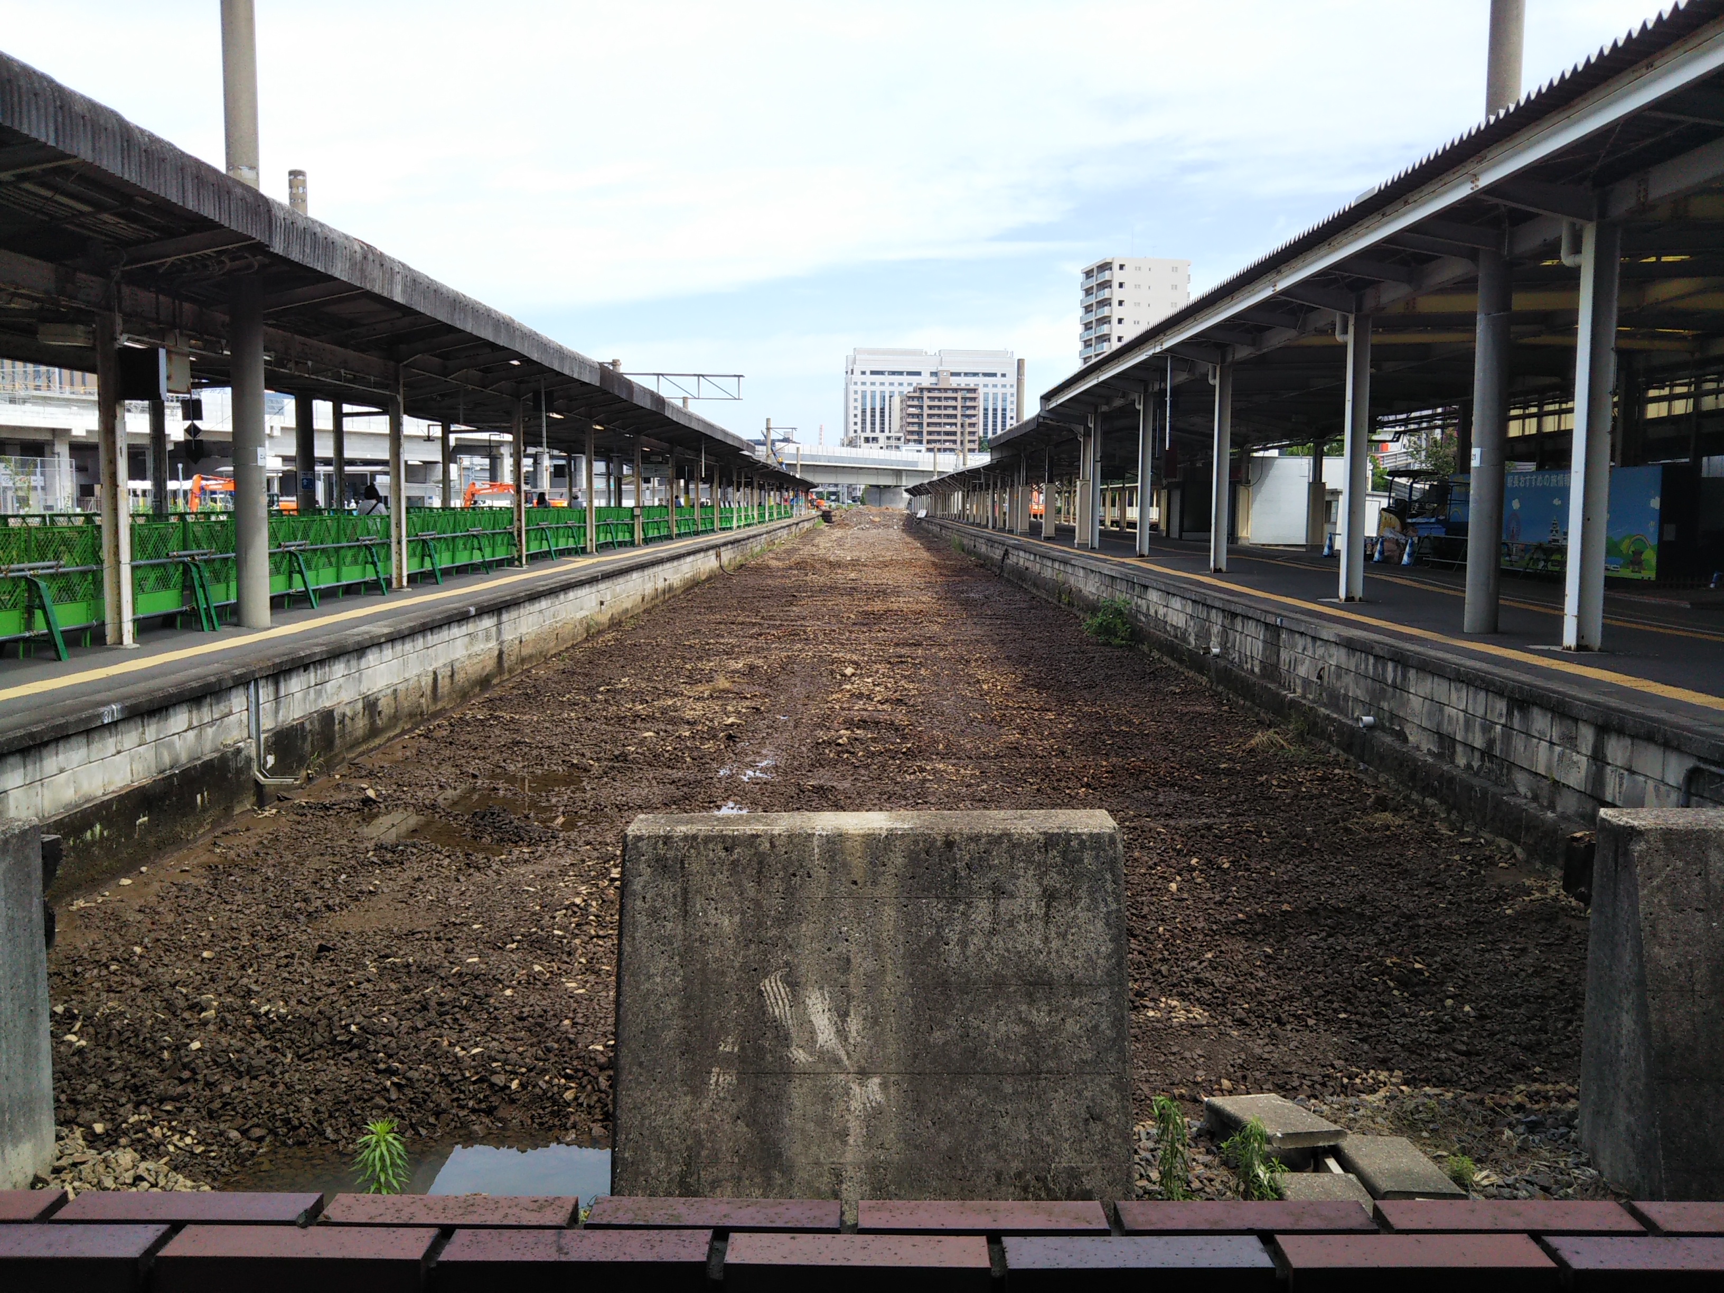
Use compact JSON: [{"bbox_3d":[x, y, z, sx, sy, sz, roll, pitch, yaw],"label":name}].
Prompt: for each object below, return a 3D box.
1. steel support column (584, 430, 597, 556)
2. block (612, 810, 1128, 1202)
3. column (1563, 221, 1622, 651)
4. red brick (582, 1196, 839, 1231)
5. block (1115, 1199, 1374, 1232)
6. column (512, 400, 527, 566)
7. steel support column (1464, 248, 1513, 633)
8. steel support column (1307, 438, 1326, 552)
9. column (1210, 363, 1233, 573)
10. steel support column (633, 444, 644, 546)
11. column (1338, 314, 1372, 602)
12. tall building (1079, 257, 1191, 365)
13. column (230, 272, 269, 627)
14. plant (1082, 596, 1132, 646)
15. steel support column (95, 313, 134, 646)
[{"bbox_3d":[-6.869,-3.960,37.853,0.200,3.207,0.230,0,6,0],"label":"steel support column"},{"bbox_3d":[0.034,1.331,5.501,1.829,1.366,0.655,0,6,-2],"label":"block"},{"bbox_3d":[6.928,-1.975,14.143,0.220,4.003,0.290,0,6,0],"label":"column"},{"bbox_3d":[-0.124,0.513,1.271,0.212,0.065,0.053,0,6,0],"label":"red brick"},{"bbox_3d":[0.326,0.516,1.273,0.212,0.065,0.053,0,6,0],"label":"block"},{"bbox_3d":[-7.590,-3.624,33.160,0.170,3.680,0.220,1,6,0],"label":"column"},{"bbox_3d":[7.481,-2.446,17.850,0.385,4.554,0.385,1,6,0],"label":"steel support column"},{"bbox_3d":[13.255,-4.450,43.511,0.440,3.270,0.440,0,6,0],"label":"steel support column"},{"bbox_3d":[7.150,-3.542,29.633,0.230,4.107,0.290,0,6,0],"label":"column"},{"bbox_3d":[-7.338,-4.981,49.043,0.180,3.317,0.220,1,6,0],"label":"steel support column"},{"bbox_3d":[7.677,-2.917,23.281,0.280,4.438,0.280,1,6,0],"label":"column"},{"bbox_3d":[44.183,-42.023,243.748,13.700,39.361,12.700,-1,6,-14],"label":"tall building"},{"bbox_3d":[-6.633,-2.126,16.152,0.335,3.784,0.335,0,6,0],"label":"column"},{"bbox_3d":[4.456,-0.457,27.184,0.880,0.840,0.720,0,6,0],"label":"plant"},{"bbox_3d":[-7.546,-1.671,15.091,0.170,3.309,0.220,1,6,0],"label":"steel support column"}]

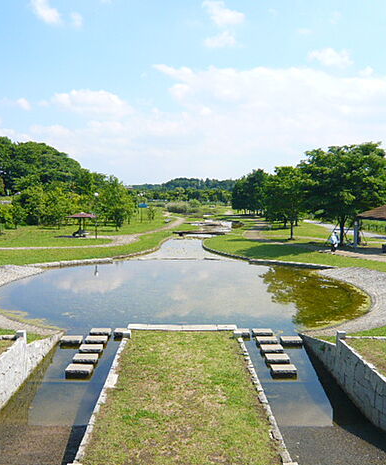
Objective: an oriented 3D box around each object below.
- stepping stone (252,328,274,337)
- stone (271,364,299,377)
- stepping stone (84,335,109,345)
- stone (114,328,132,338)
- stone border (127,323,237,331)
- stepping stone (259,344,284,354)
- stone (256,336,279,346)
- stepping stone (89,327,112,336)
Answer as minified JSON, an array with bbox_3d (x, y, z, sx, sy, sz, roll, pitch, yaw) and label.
[{"bbox_3d":[2.114,3.074,15.209,0.550,0.150,0.450,1,4,-1],"label":"stepping stone"},{"bbox_3d":[2.175,3.316,12.045,0.550,0.150,0.450,1,4,-1],"label":"stone"},{"bbox_3d":[-2.731,3.093,14.197,0.550,0.150,0.450,1,4,-1],"label":"stepping stone"},{"bbox_3d":[-2.078,3.036,15.049,0.500,0.150,0.450,1,4,-1],"label":"stone"},{"bbox_3d":[-0.316,2.999,15.421,3.300,0.170,0.500,1,4,-1],"label":"stone border"},{"bbox_3d":[2.141,3.200,13.562,0.550,0.150,0.450,1,4,-1],"label":"stepping stone"},{"bbox_3d":[2.142,3.138,14.377,0.550,0.150,0.450,1,4,-1],"label":"stone"},{"bbox_3d":[-2.758,3.029,15.041,0.550,0.150,0.450,1,4,-1],"label":"stepping stone"}]

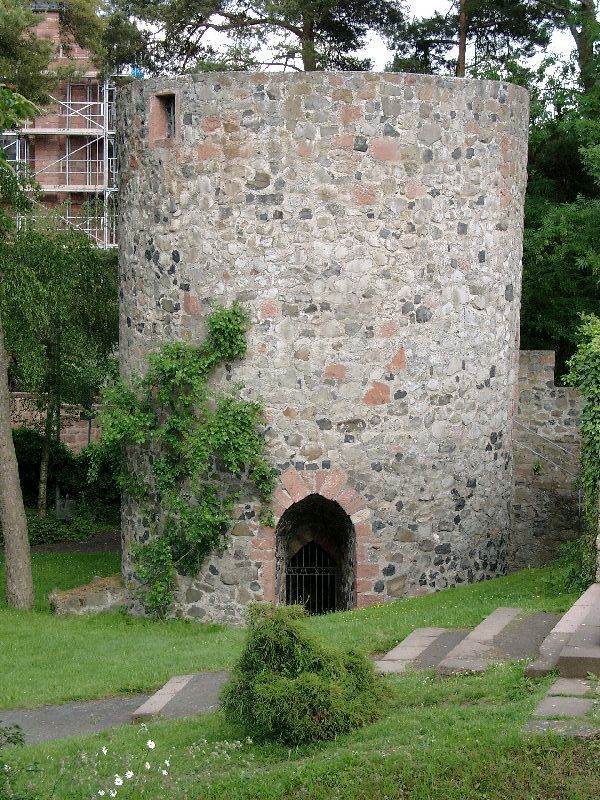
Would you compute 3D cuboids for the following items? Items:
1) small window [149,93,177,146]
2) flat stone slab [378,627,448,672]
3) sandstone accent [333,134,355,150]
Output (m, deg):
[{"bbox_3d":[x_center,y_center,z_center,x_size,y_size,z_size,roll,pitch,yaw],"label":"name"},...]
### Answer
[{"bbox_3d":[-2.578,-5.507,39.051,0.350,1.048,0.750,-5,8,-44],"label":"small window"},{"bbox_3d":[1.728,3.880,30.806,0.460,0.120,2.500,2,6,17],"label":"flat stone slab"},{"bbox_3d":[0.716,-4.249,32.807,0.345,0.265,0.160,0,6,-5],"label":"sandstone accent"}]

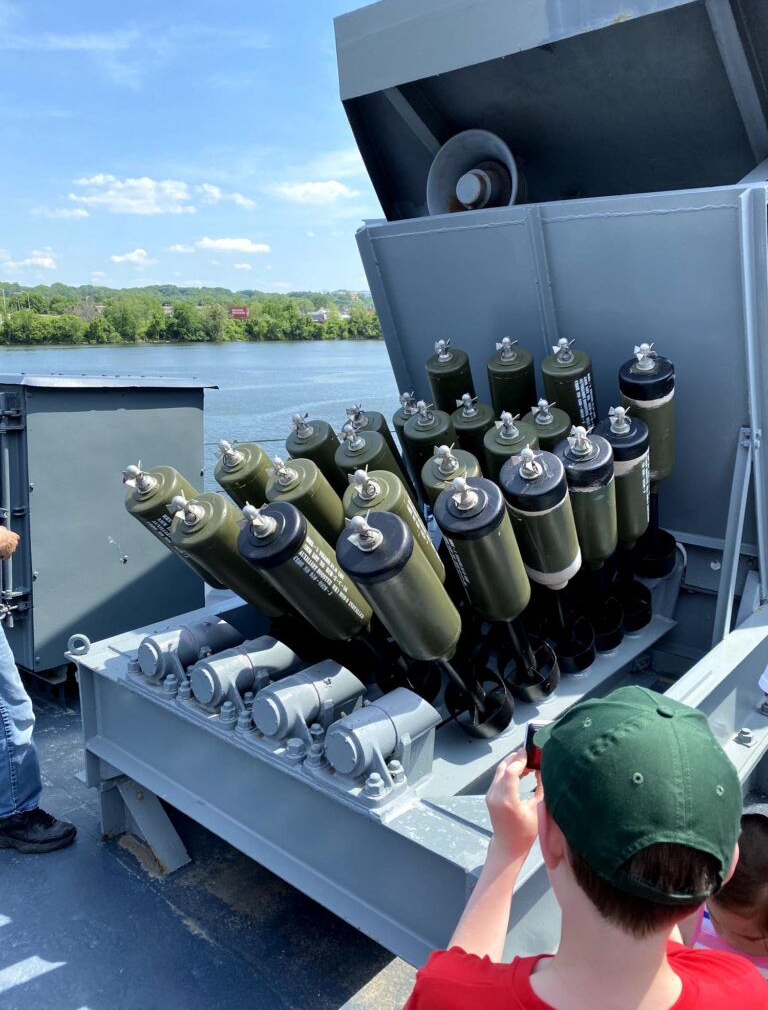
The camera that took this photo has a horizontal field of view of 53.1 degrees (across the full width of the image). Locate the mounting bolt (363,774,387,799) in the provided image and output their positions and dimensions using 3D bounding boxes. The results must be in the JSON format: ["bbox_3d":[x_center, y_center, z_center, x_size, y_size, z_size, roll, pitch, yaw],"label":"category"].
[{"bbox_3d":[-0.019,0.656,1.806,0.048,0.048,0.048,12,17,41],"label":"mounting bolt"}]

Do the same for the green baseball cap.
[{"bbox_3d":[0.230,0.219,0.708,0.168,0.130,0.250,2,24,-5],"label":"green baseball cap"}]

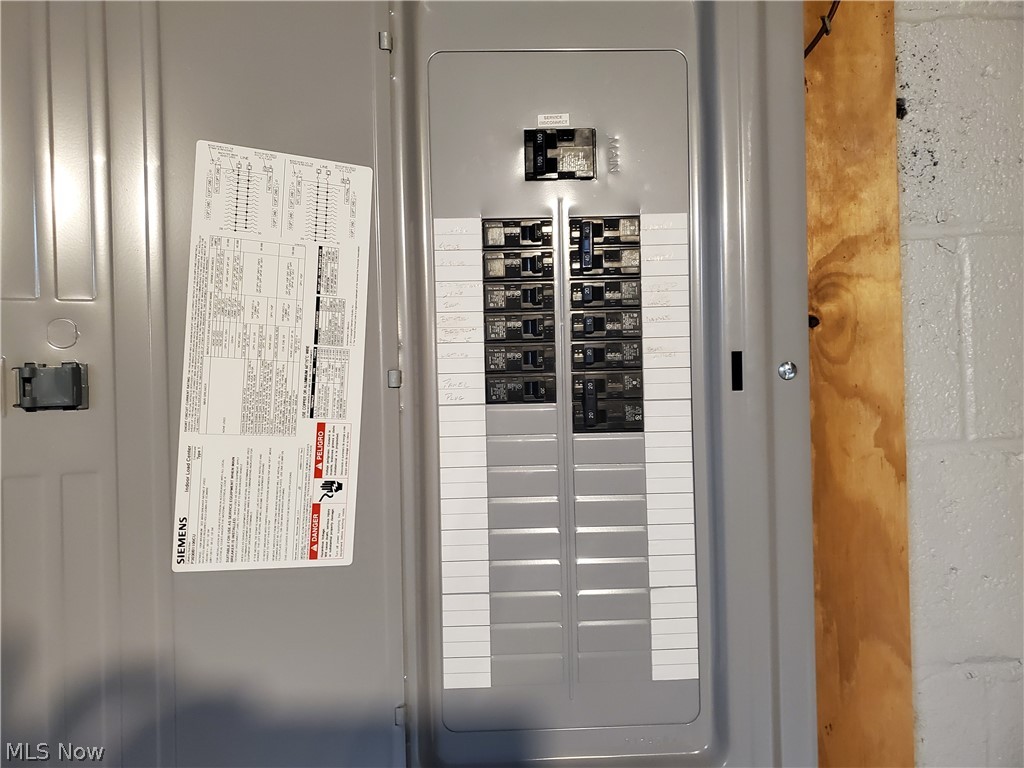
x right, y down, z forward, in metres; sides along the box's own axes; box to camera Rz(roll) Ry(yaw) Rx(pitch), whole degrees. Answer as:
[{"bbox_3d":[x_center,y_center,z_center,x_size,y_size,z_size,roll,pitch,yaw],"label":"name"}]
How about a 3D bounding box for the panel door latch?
[{"bbox_3d":[-0.301,0.002,0.503,0.043,0.031,0.018,-1,0,-23],"label":"panel door latch"}]

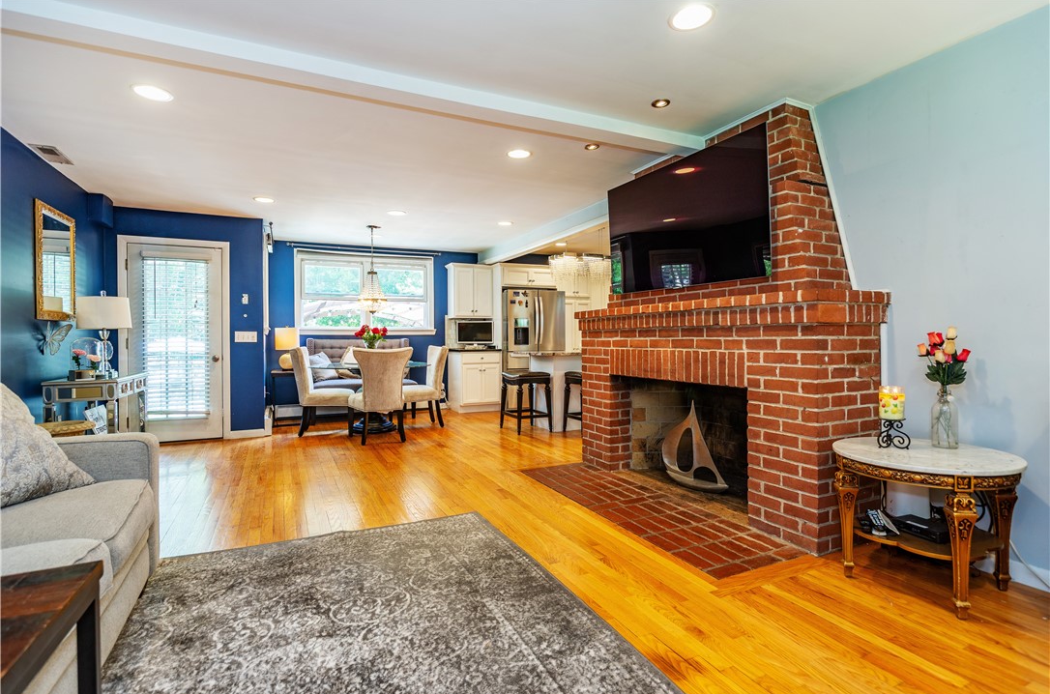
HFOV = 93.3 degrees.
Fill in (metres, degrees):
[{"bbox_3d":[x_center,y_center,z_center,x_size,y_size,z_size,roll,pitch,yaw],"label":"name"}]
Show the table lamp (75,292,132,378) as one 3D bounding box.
[{"bbox_3d":[-3.568,-0.110,4.208,0.360,0.725,0.360,-1,1,-26],"label":"table lamp"}]

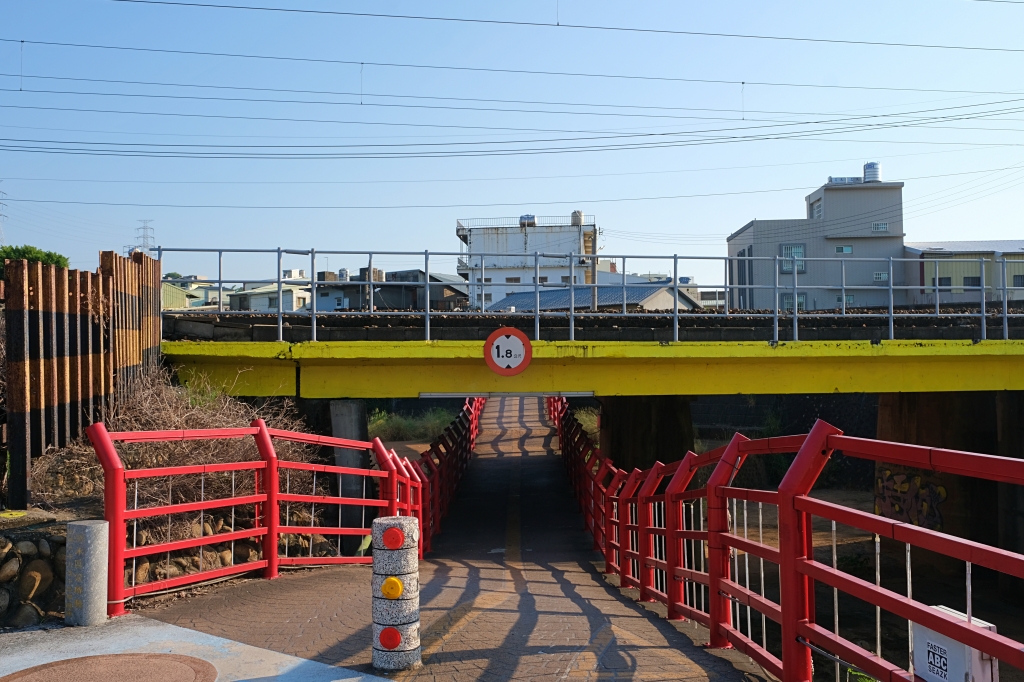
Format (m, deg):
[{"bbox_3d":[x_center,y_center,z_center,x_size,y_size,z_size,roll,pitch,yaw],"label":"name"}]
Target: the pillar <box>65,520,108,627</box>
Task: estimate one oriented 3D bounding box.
[{"bbox_3d":[-2.655,1.447,5.868,0.240,0.606,0.240,-1,-3,12],"label":"pillar"}]

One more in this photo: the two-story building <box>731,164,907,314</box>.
[{"bbox_3d":[21.208,-5.330,66.296,9.700,12.851,8.000,-1,-3,3],"label":"two-story building"}]

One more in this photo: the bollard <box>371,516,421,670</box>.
[{"bbox_3d":[-0.606,1.311,4.920,0.242,0.743,0.242,0,-3,2],"label":"bollard"}]

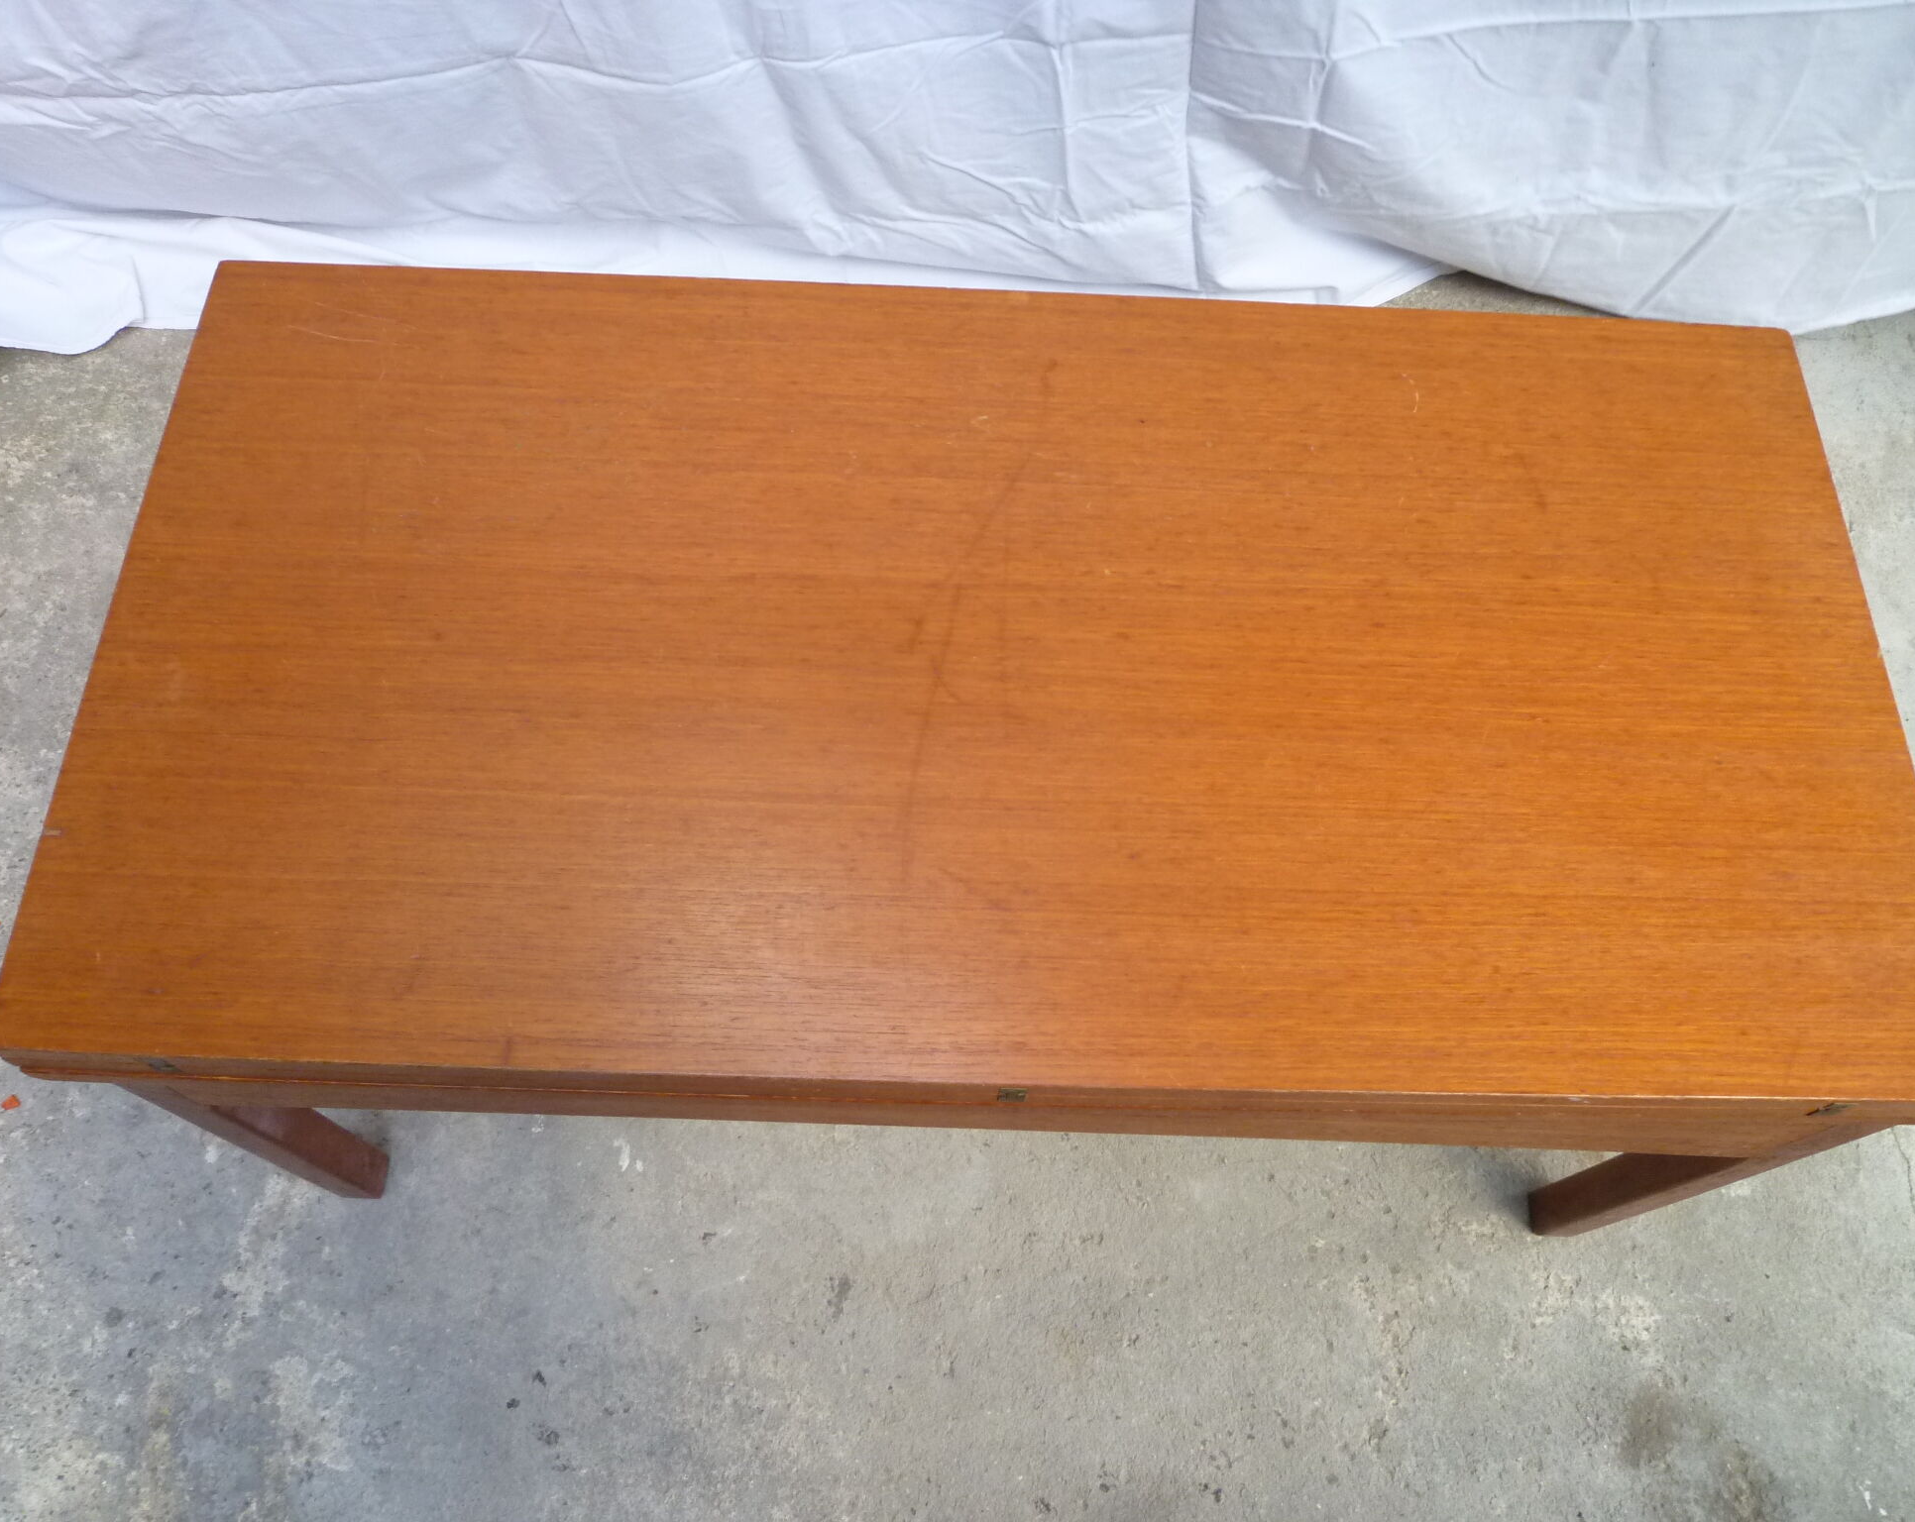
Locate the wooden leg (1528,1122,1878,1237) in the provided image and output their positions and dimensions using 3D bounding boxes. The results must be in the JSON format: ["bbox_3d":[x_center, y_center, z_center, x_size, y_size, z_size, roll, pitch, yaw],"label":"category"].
[{"bbox_3d":[0.532,0.305,1.094,0.032,0.432,0.033,2,64,-2],"label":"wooden leg"}]

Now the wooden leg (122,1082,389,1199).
[{"bbox_3d":[-0.498,0.265,1.065,0.032,0.432,0.033,2,64,-2],"label":"wooden leg"}]

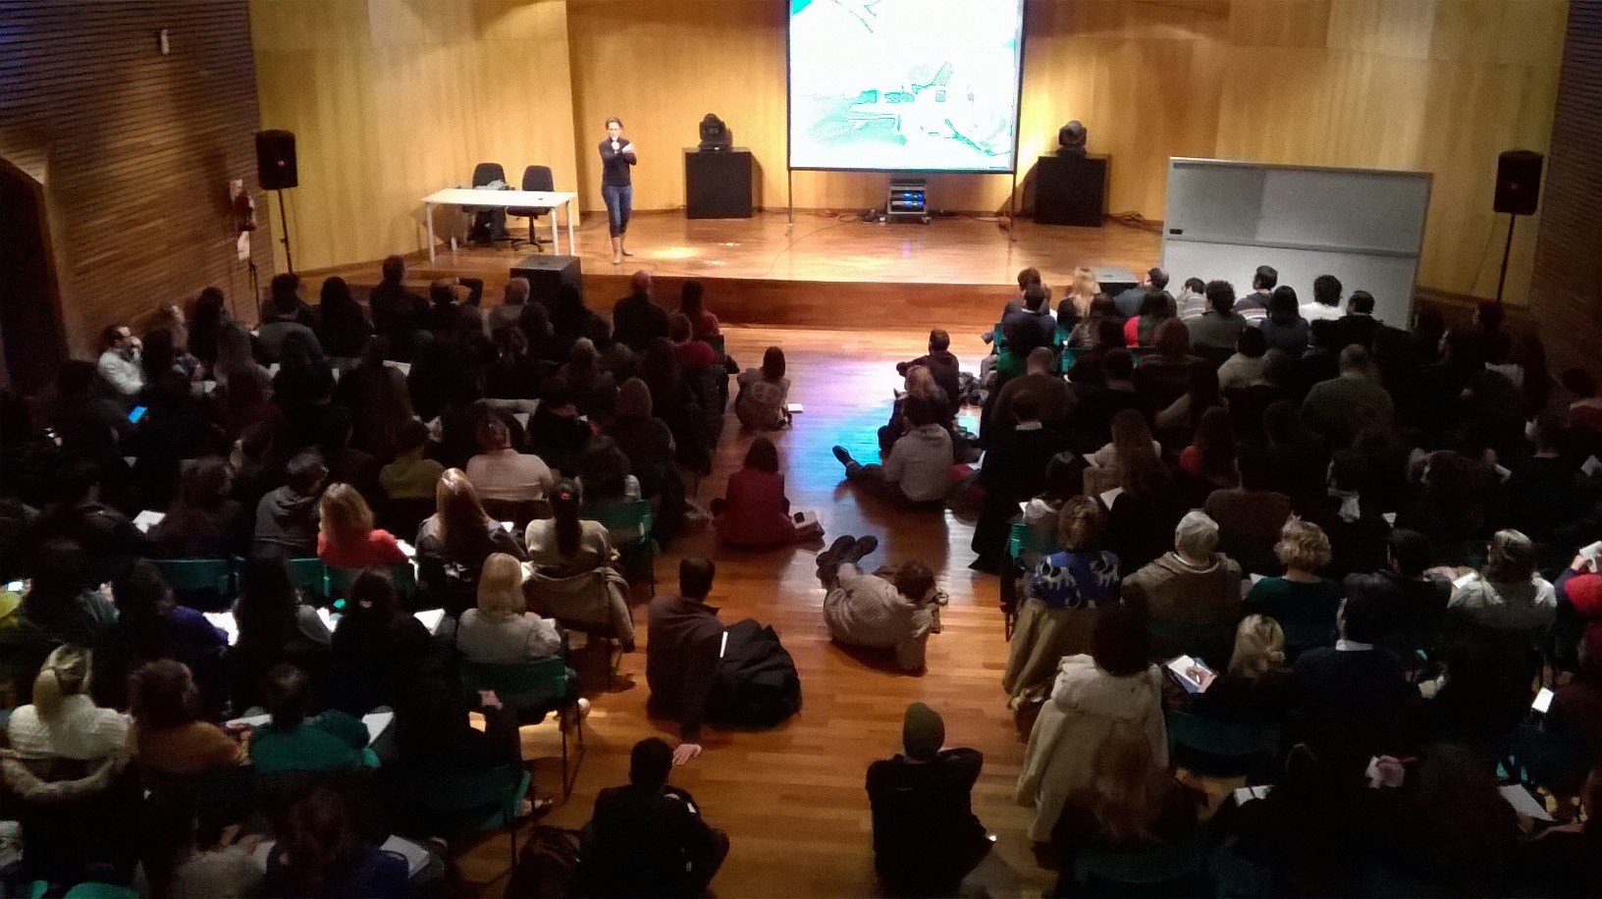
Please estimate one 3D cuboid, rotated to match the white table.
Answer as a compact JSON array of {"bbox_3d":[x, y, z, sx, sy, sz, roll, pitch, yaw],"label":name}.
[{"bbox_3d":[-3.771,-2.838,16.695,1.753,0.745,0.821,4,20,12],"label":"white table"}]

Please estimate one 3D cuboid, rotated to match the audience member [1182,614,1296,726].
[{"bbox_3d":[1.958,1.229,6.148,0.480,1.210,0.780,1,20,4],"label":"audience member"}]

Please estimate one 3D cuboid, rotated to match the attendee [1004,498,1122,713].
[{"bbox_3d":[1.384,0.852,7.208,0.540,1.280,0.800,0,20,2],"label":"attendee"}]

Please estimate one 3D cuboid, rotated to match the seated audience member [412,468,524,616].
[{"bbox_3d":[-1.835,0.649,7.807,0.520,1.260,0.780,3,21,8],"label":"seated audience member"}]

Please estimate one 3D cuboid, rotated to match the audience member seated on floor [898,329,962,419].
[{"bbox_3d":[1.218,-0.777,12.306,0.628,0.831,0.790,-3,20,-8],"label":"audience member seated on floor"}]

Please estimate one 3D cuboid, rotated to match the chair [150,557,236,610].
[{"bbox_3d":[-3.395,0.909,7.746,0.476,0.790,0.507,0,20,3],"label":"chair"}]

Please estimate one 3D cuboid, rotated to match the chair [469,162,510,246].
[{"bbox_3d":[-3.902,-3.050,16.493,0.580,0.980,0.600,2,20,6],"label":"chair"}]

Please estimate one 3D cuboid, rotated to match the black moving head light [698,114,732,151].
[{"bbox_3d":[-1.209,-4.459,18.483,0.400,0.500,0.380,2,20,6],"label":"black moving head light"}]

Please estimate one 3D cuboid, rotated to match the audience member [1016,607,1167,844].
[{"bbox_3d":[1.400,1.149,6.276,0.560,1.270,0.820,1,20,3],"label":"audience member"}]

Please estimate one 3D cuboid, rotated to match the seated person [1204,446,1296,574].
[{"bbox_3d":[2.548,0.552,7.996,0.540,1.290,0.780,0,20,2],"label":"seated person"}]

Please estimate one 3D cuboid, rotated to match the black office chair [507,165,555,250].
[{"bbox_3d":[-3.511,-3.186,17.283,0.588,1.003,0.588,5,20,16],"label":"black office chair"}]

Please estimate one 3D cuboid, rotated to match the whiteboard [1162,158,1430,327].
[{"bbox_3d":[5.075,-2.072,13.797,2.513,1.794,0.101,9,21,24],"label":"whiteboard"}]

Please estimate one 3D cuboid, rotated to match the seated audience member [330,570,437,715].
[{"bbox_3d":[-1.952,1.079,6.509,0.490,1.240,0.800,2,20,5],"label":"seated audience member"}]

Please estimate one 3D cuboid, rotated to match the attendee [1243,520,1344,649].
[{"bbox_3d":[2.474,0.908,7.064,0.520,1.270,0.780,1,20,2],"label":"attendee"}]

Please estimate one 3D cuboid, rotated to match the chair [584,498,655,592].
[{"bbox_3d":[-1.154,0.604,8.587,0.490,0.800,0.480,1,20,4],"label":"chair"}]

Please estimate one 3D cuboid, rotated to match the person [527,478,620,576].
[{"bbox_3d":[-1.187,0.665,7.133,0.500,1.200,0.750,0,19,2],"label":"person"}]

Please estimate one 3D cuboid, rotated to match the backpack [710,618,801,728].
[{"bbox_3d":[-0.247,1.209,7.203,0.450,0.500,0.360,-5,21,-14],"label":"backpack"}]

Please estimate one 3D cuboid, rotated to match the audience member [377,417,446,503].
[{"bbox_3d":[-2.353,0.334,8.676,0.500,1.250,0.760,4,21,10],"label":"audience member"}]

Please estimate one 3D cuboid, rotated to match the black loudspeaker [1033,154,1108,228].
[{"bbox_3d":[3.811,-3.654,18.500,0.922,0.922,0.588,6,21,18],"label":"black loudspeaker"}]

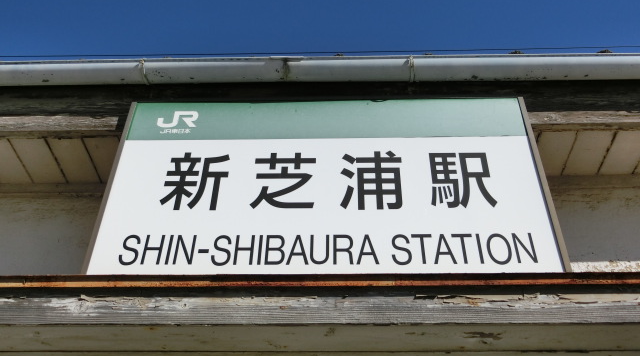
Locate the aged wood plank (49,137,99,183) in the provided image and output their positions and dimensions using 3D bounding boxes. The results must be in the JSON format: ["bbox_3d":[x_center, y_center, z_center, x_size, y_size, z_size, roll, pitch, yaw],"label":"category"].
[{"bbox_3d":[-1.157,-0.083,2.974,0.168,0.020,0.326,0,-40,2],"label":"aged wood plank"}]

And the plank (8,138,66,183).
[{"bbox_3d":[-1.327,-0.082,2.979,0.168,0.020,0.326,0,-40,2],"label":"plank"}]

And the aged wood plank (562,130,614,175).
[{"bbox_3d":[1.222,-0.117,2.871,0.168,0.020,0.308,0,-40,2],"label":"aged wood plank"}]

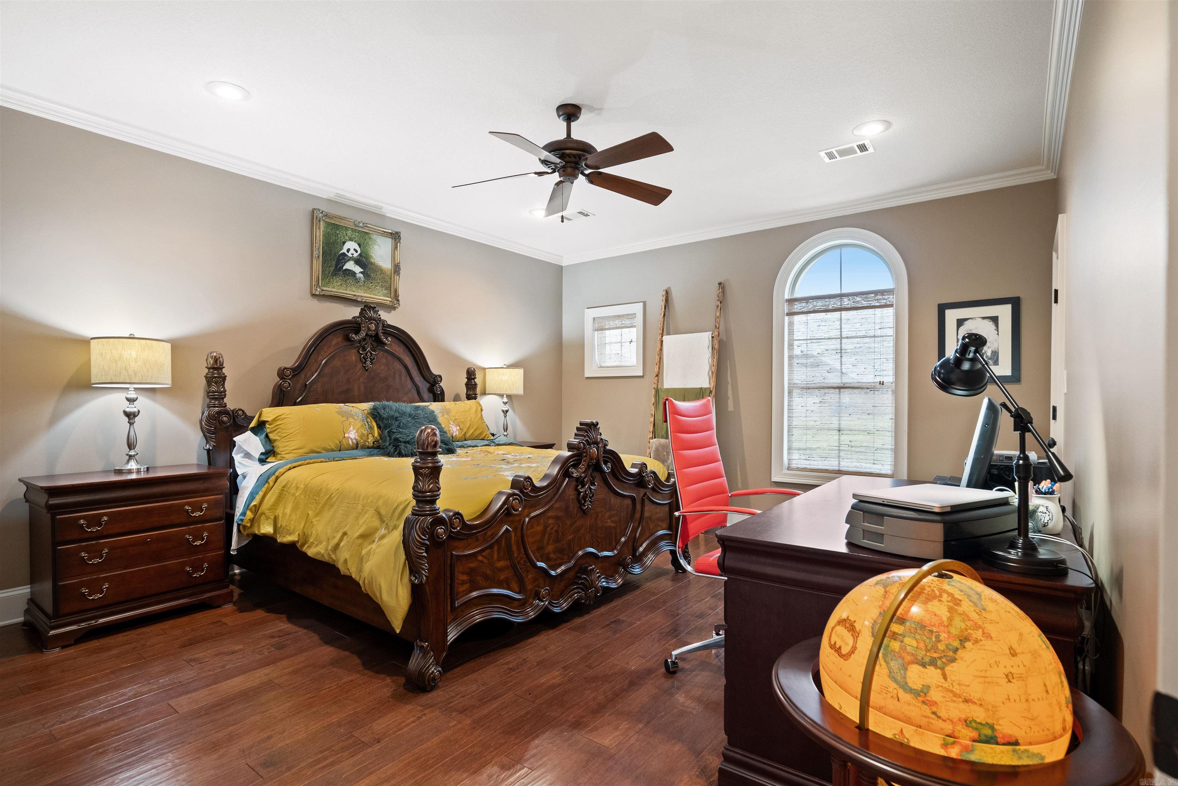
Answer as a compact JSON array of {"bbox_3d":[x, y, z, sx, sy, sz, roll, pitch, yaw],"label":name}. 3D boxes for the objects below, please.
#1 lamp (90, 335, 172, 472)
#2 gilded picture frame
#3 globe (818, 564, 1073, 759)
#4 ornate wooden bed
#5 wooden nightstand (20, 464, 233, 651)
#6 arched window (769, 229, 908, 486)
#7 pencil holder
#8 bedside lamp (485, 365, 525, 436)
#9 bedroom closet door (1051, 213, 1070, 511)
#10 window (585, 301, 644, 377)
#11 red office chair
[{"bbox_3d":[-2.534,0.054,3.077,0.350,0.745,0.350,0,0,38],"label":"lamp"},{"bbox_3d":[-1.810,-1.023,4.354,0.060,0.628,0.725,0,0,38],"label":"gilded picture frame"},{"bbox_3d":[0.657,0.543,1.056,0.395,0.395,0.395,0,0,38],"label":"globe"},{"bbox_3d":[-0.887,0.262,3.745,2.240,1.900,2.250,0,0,38],"label":"ornate wooden bed"},{"bbox_3d":[-2.455,0.817,3.000,0.460,0.773,0.790,0,0,38],"label":"wooden nightstand"},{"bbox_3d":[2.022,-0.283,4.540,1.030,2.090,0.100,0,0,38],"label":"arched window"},{"bbox_3d":[1.425,0.375,1.735,0.115,0.122,0.115,0,0,38],"label":"pencil holder"},{"bbox_3d":[-0.806,0.110,5.280,0.350,0.745,0.350,0,0,0],"label":"bedside lamp"},{"bbox_3d":[2.730,0.157,3.235,0.090,2.160,0.930,0,0,38],"label":"bedroom closet door"},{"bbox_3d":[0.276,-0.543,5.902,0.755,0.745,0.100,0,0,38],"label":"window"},{"bbox_3d":[0.712,0.625,2.523,0.650,1.200,0.620,0,0,33],"label":"red office chair"}]

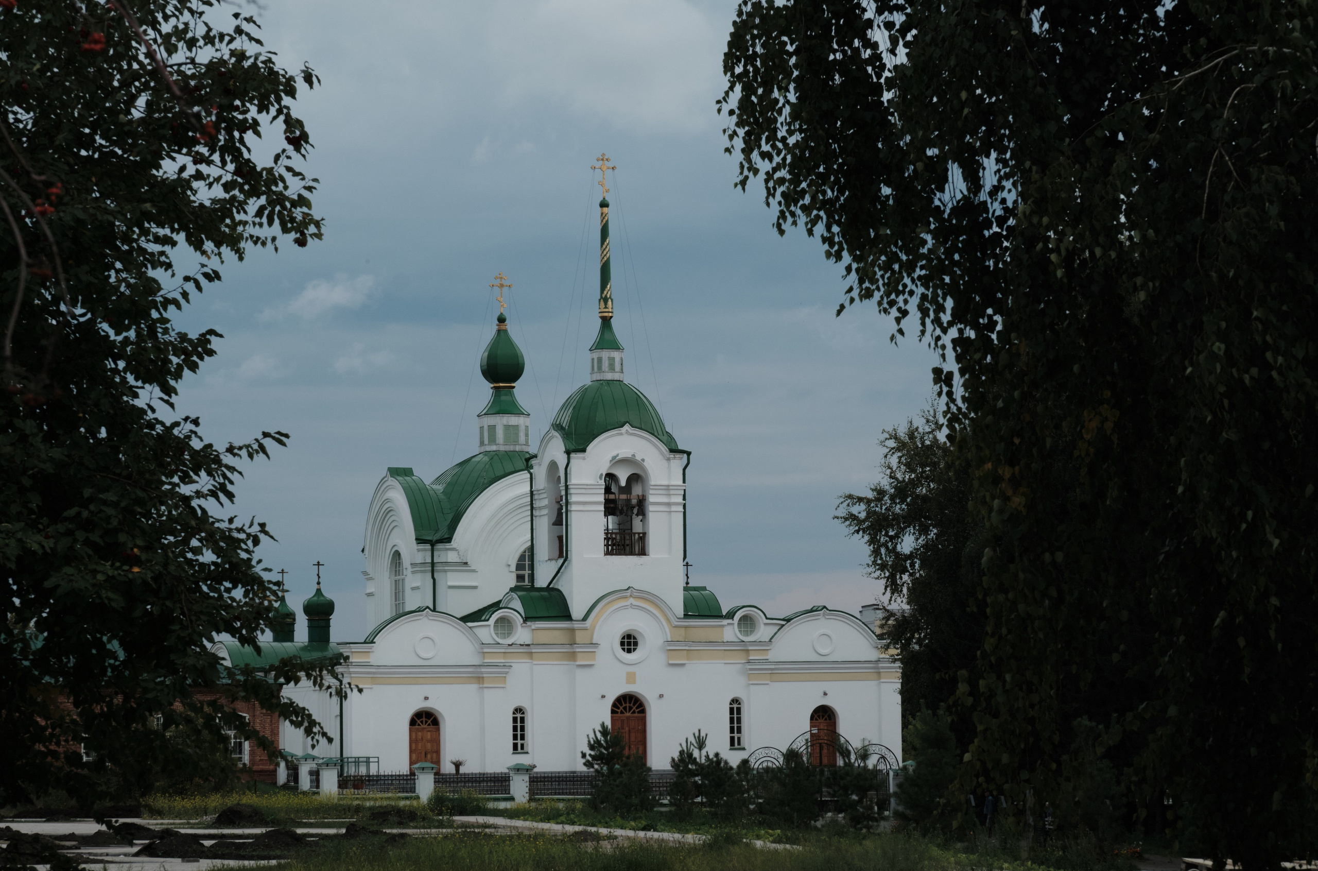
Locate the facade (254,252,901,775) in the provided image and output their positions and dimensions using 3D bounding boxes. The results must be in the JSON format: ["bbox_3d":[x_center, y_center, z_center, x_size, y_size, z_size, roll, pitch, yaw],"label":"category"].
[{"bbox_3d":[-4.448,4.619,185.873,27.600,24.000,18.000,1,-5,-20],"label":"facade"}]

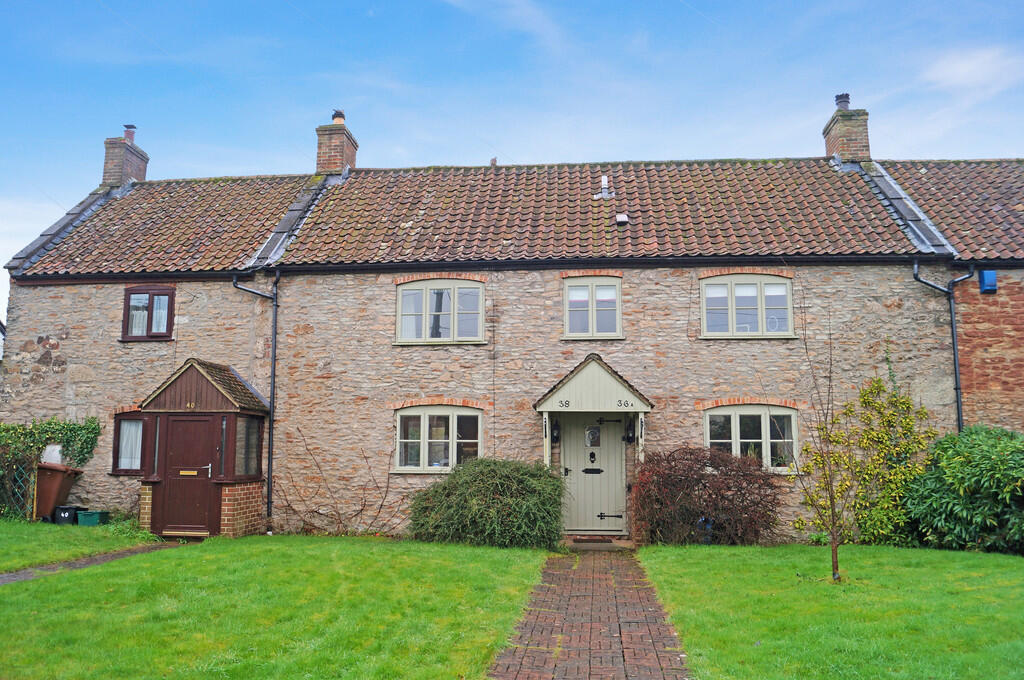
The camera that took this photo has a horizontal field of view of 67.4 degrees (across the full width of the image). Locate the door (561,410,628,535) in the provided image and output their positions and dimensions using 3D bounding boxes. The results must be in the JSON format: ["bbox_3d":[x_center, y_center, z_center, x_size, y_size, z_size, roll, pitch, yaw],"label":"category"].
[{"bbox_3d":[1.361,2.153,12.661,1.000,2.004,0.080,-1,-7,3],"label":"door"}]

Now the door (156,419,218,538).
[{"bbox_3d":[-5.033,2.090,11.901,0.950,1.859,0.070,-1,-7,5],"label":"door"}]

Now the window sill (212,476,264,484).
[{"bbox_3d":[-4.354,2.246,12.283,0.381,0.070,1.090,-1,-7,5],"label":"window sill"}]

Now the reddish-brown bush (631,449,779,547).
[{"bbox_3d":[2.911,2.321,11.668,2.120,1.389,1.350,-1,-7,3],"label":"reddish-brown bush"}]

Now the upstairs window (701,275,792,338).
[{"bbox_3d":[3.912,-0.559,12.748,1.505,1.076,0.120,-1,-7,3],"label":"upstairs window"}]

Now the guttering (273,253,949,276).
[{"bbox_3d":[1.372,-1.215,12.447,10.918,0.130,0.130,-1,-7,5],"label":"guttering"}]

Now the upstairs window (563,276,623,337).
[{"bbox_3d":[1.360,-0.540,12.891,1.021,1.054,0.120,-1,-7,3],"label":"upstairs window"}]

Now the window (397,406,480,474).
[{"bbox_3d":[-1.235,1.655,12.777,1.459,1.090,0.120,-1,-7,3],"label":"window"}]

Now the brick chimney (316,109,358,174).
[{"bbox_3d":[-3.951,-4.398,17.328,0.641,1.692,1.020,-1,-7,3],"label":"brick chimney"}]

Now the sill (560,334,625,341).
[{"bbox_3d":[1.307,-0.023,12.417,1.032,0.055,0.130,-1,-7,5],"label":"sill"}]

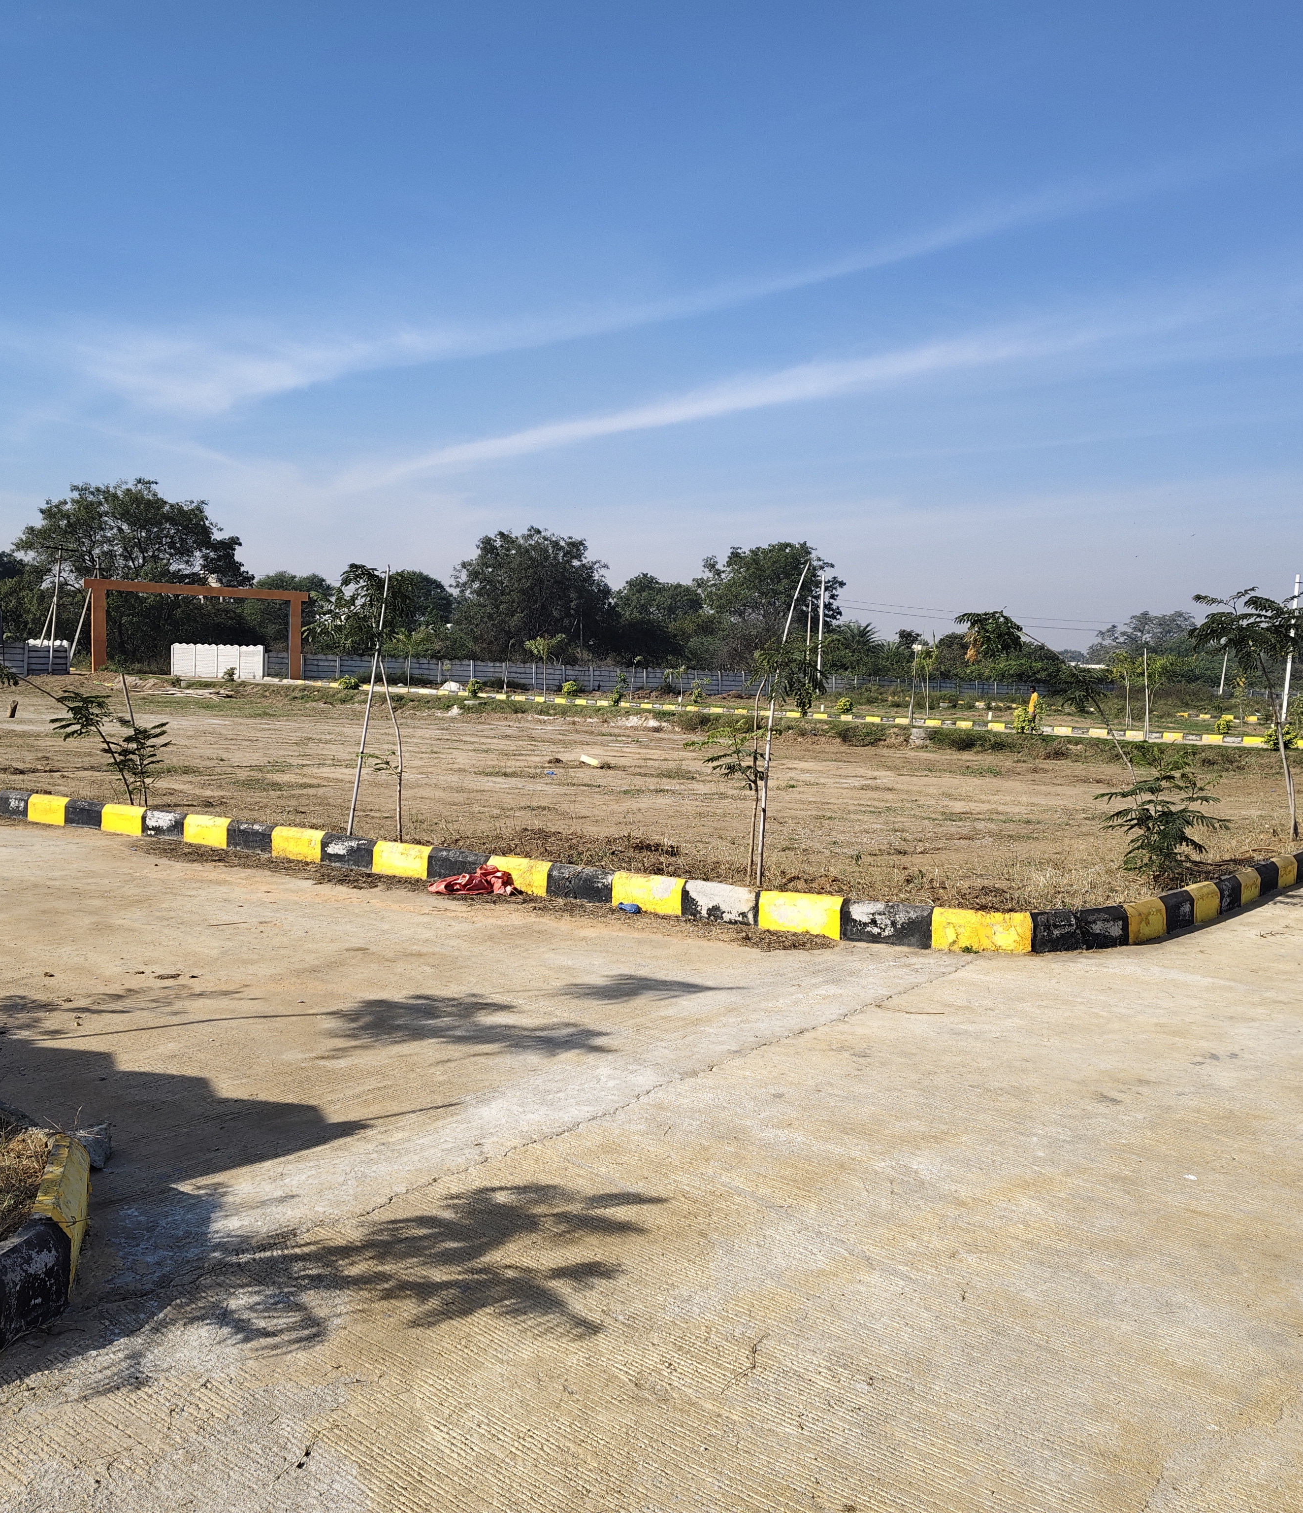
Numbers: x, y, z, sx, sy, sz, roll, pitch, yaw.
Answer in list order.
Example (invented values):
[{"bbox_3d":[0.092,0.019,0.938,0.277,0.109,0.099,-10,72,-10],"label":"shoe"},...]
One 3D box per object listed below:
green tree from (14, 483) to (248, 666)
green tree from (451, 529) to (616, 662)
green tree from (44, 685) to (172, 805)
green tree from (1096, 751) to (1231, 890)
[{"bbox_3d":[-31.139,-10.932,84.000,13.090,11.430,12.440,0,3,-20],"label":"green tree"},{"bbox_3d":[-8.050,-10.274,94.000,10.550,10.170,10.020,1,3,-5],"label":"green tree"},{"bbox_3d":[-5.240,-0.099,13.500,1.100,1.140,0.930,0,3,-21],"label":"green tree"},{"bbox_3d":[3.955,0.481,10.800,0.960,1.040,0.960,3,3,20],"label":"green tree"}]

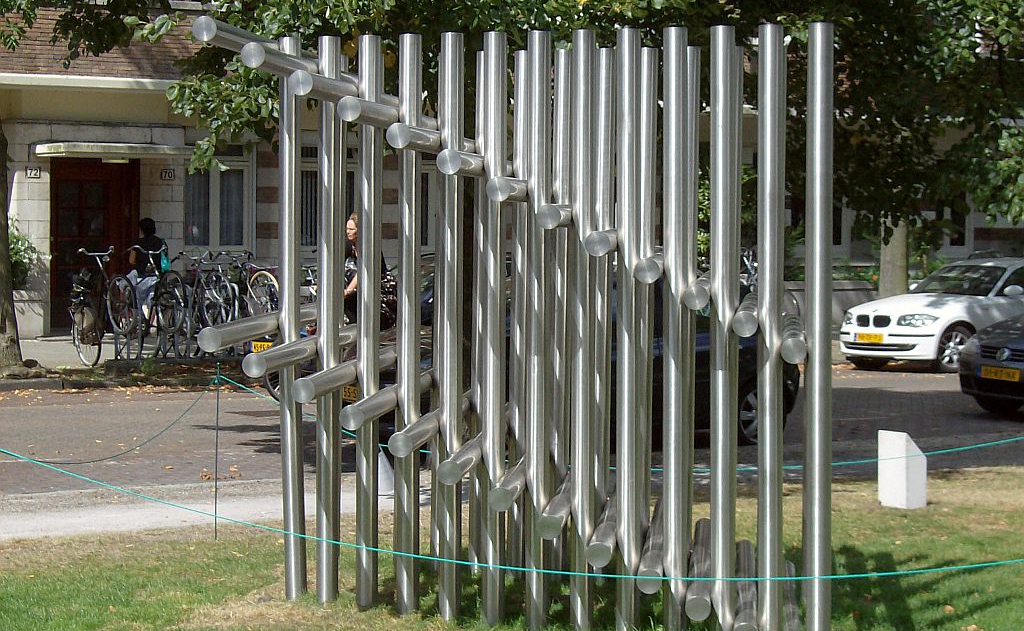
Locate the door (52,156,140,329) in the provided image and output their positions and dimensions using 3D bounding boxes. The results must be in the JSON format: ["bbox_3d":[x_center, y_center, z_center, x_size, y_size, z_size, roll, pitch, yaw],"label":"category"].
[{"bbox_3d":[-5.777,-0.988,34.630,1.296,2.413,0.120,-1,3,-32],"label":"door"}]

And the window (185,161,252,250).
[{"bbox_3d":[-4.095,-1.535,35.000,1.100,1.270,0.120,-1,3,-36],"label":"window"}]

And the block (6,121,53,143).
[{"bbox_3d":[-6.579,-2.470,34.063,0.656,0.297,0.250,-1,3,-32],"label":"block"}]

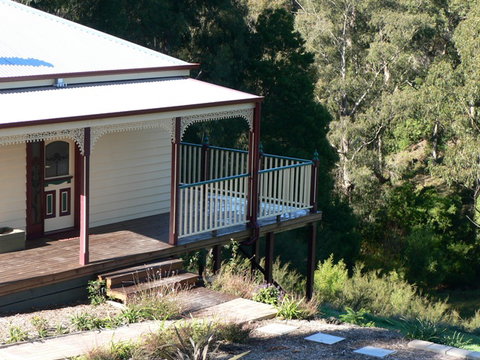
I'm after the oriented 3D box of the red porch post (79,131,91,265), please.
[{"bbox_3d":[-2.675,0.273,22.249,0.110,2.389,0.110,9,12,37],"label":"red porch post"}]

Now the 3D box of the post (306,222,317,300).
[{"bbox_3d":[1.543,1.781,27.994,0.110,1.759,0.110,9,12,37],"label":"post"}]

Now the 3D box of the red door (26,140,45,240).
[{"bbox_3d":[-3.826,0.113,24.084,0.063,2.000,0.451,9,12,37],"label":"red door"}]

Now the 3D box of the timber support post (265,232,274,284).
[{"bbox_3d":[0.595,1.654,26.725,0.110,1.165,0.110,9,12,37],"label":"timber support post"}]

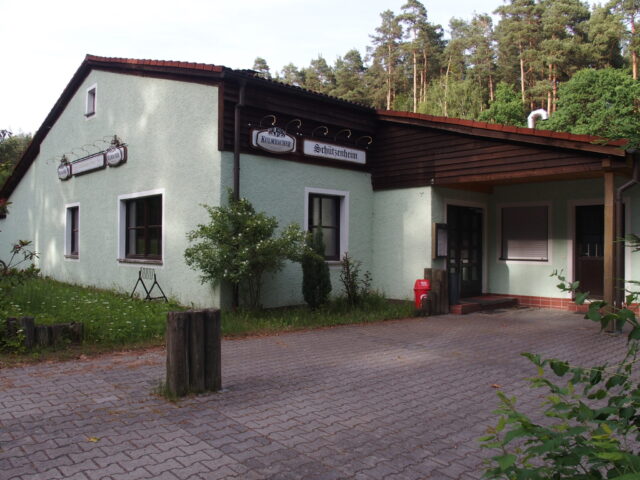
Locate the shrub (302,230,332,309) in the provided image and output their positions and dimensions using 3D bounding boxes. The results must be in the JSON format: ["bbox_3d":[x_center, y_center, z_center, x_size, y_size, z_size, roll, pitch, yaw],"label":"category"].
[{"bbox_3d":[-0.061,0.571,10.550,0.600,1.732,0.580,0,-1,0],"label":"shrub"}]

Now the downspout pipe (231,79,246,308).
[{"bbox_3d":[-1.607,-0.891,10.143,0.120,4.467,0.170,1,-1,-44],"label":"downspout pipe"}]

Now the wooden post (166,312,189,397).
[{"bbox_3d":[-1.256,1.002,4.580,0.180,0.729,0.180,0,0,0],"label":"wooden post"}]

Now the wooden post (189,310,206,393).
[{"bbox_3d":[-1.121,1.004,4.680,0.175,0.714,0.175,0,0,0],"label":"wooden post"}]

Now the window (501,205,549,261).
[{"bbox_3d":[4.862,-0.143,12.330,0.100,1.260,1.155,1,-1,-43],"label":"window"}]

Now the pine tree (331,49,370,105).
[{"bbox_3d":[3.240,-9.294,55.000,4.500,21.889,4.500,0,0,0],"label":"pine tree"}]

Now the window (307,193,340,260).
[{"bbox_3d":[0.084,-0.229,11.523,1.073,1.419,0.100,1,-1,-43],"label":"window"}]

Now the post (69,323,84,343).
[{"bbox_3d":[-2.893,1.114,6.150,0.180,0.244,0.180,1,-1,-44],"label":"post"}]

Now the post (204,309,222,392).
[{"bbox_3d":[-1.007,1.031,4.870,0.180,0.755,0.180,0,-1,0],"label":"post"}]

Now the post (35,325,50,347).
[{"bbox_3d":[-3.163,1.100,5.900,0.175,0.251,0.175,1,-1,-44],"label":"post"}]

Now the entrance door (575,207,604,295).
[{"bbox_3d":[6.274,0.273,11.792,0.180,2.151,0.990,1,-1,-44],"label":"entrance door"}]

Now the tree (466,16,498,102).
[{"bbox_3d":[13.726,-9.307,44.000,3.600,19.717,3.400,1,-1,-44],"label":"tree"}]

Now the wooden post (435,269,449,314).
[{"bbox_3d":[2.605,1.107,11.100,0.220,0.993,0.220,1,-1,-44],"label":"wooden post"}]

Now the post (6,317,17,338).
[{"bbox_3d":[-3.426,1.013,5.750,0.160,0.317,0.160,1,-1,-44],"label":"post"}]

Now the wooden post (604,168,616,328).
[{"bbox_3d":[4.895,0.194,8.730,0.130,2.678,0.130,1,-1,-43],"label":"wooden post"}]

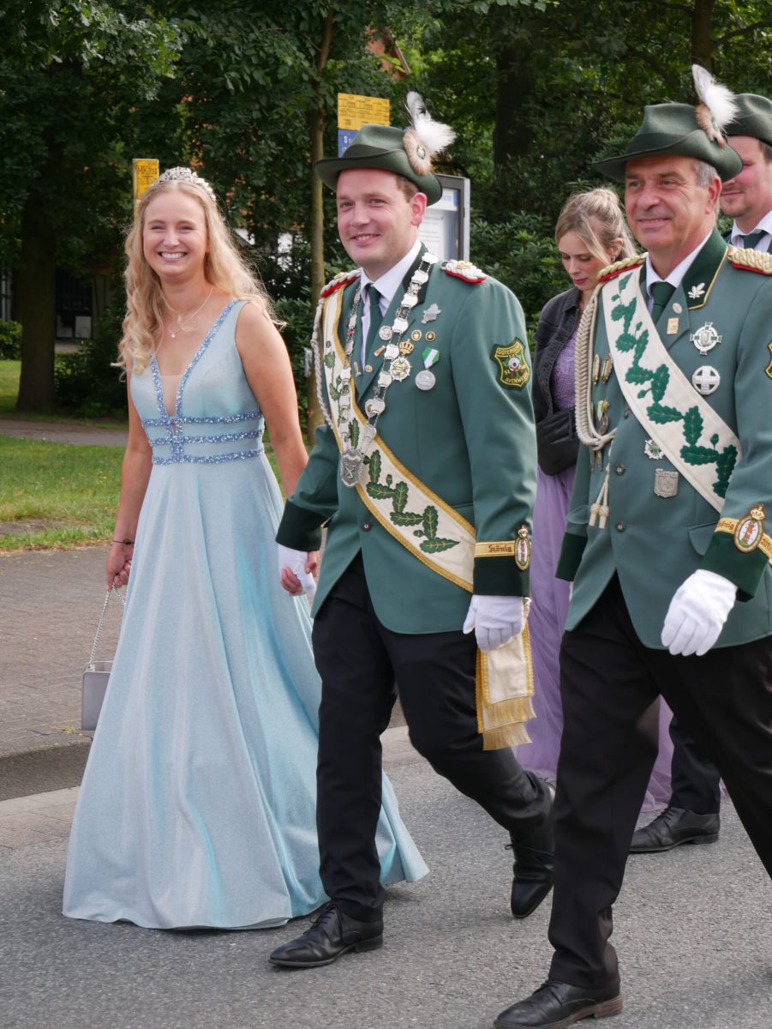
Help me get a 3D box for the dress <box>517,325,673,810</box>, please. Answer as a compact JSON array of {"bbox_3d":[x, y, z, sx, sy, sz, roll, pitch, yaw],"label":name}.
[{"bbox_3d":[0.660,0.118,6.611,0.700,1.400,0.620,-6,9,-43],"label":"dress"}]

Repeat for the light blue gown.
[{"bbox_3d":[-0.370,0.208,5.534,0.900,1.475,0.710,-6,9,-43],"label":"light blue gown"}]

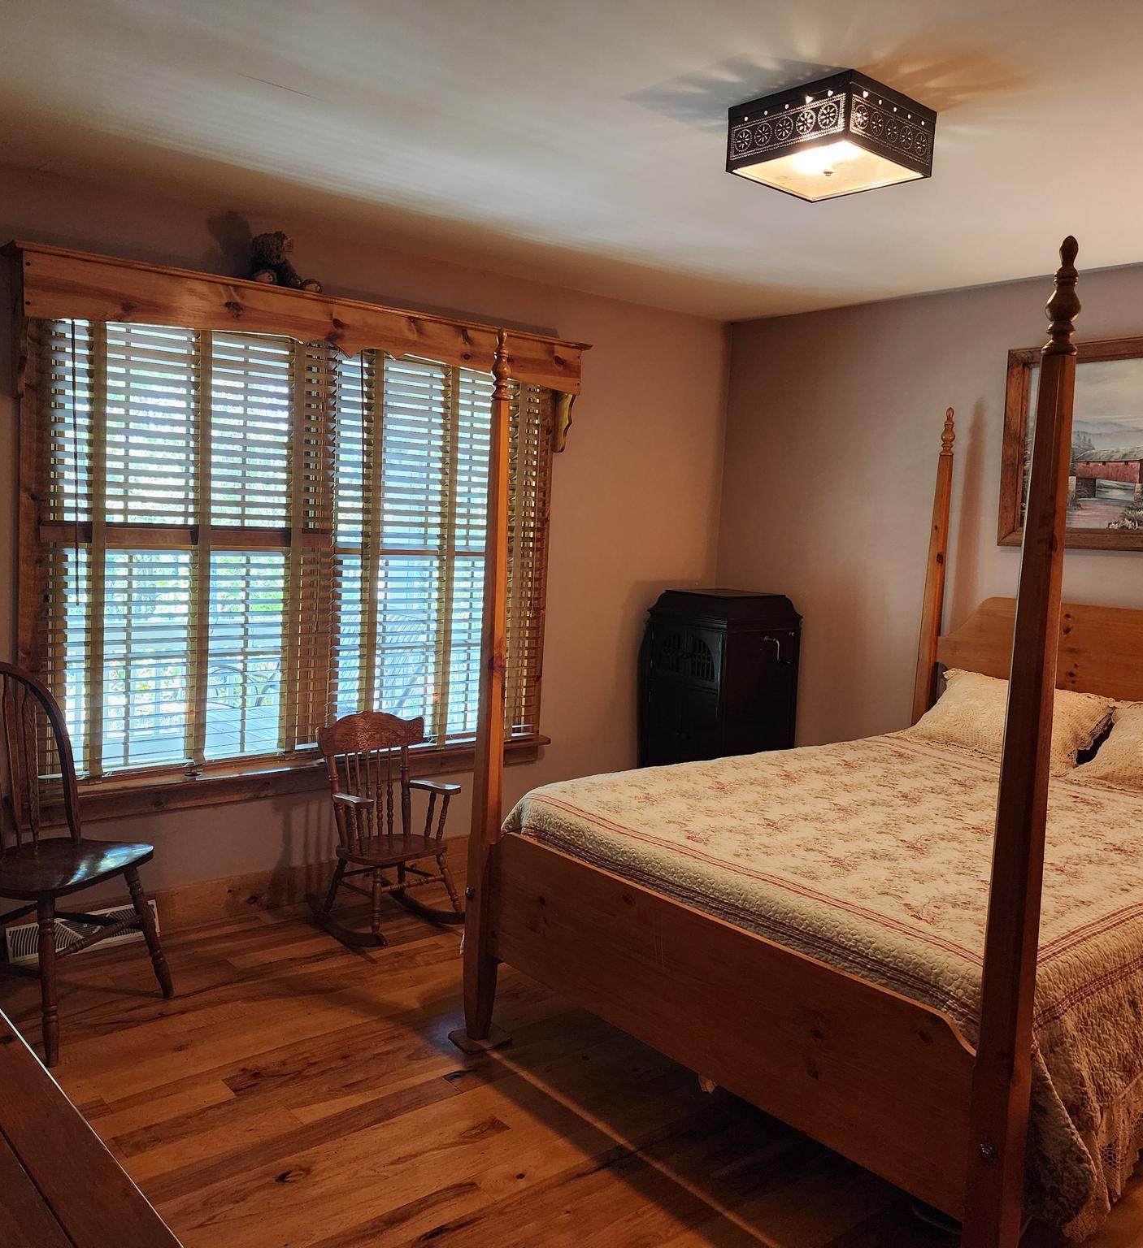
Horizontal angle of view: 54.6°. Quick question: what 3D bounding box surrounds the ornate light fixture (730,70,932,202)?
[{"bbox_3d":[0.608,-1.122,2.572,0.335,0.136,0.335,-2,7,-40],"label":"ornate light fixture"}]

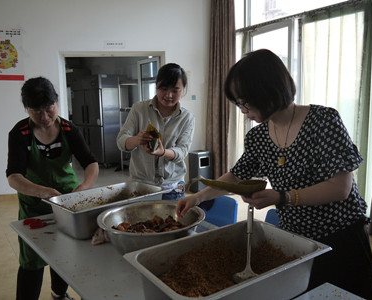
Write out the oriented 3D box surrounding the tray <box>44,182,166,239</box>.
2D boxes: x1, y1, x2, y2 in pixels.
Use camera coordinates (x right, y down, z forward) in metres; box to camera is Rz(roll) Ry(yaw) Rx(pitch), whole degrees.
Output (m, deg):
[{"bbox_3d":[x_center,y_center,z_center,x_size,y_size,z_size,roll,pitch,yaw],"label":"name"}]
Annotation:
[{"bbox_3d":[-0.374,0.284,1.710,0.325,0.150,0.530,8,13,44],"label":"tray"}]

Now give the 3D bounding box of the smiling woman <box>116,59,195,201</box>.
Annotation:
[{"bbox_3d":[-0.152,0.263,2.109,0.460,1.560,0.460,1,9,10],"label":"smiling woman"}]

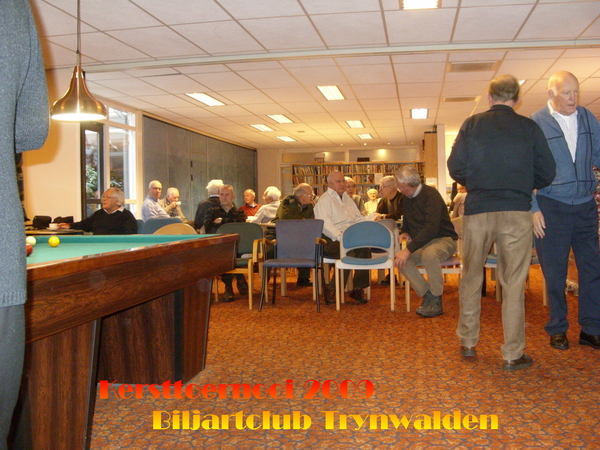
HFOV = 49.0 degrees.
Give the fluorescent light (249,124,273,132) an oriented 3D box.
[{"bbox_3d":[-0.718,-1.931,13.021,0.290,0.070,1.170,-1,2,10],"label":"fluorescent light"}]

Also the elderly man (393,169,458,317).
[{"bbox_3d":[1.145,0.128,5.970,0.720,1.310,0.600,-2,2,-34],"label":"elderly man"}]

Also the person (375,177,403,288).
[{"bbox_3d":[1.179,0.074,8.050,0.640,1.320,0.520,-1,2,-9],"label":"person"}]

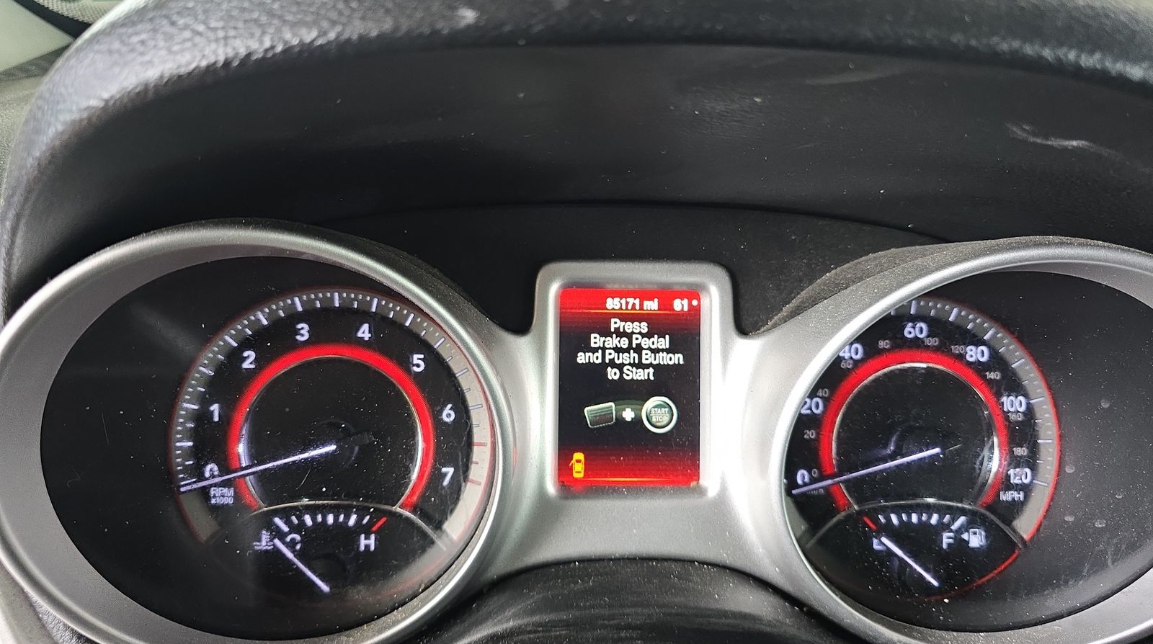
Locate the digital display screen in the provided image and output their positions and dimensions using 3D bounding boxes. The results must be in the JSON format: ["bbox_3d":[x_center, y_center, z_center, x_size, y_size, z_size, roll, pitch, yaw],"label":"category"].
[{"bbox_3d":[0.019,0.024,0.279,0.052,0.072,0.007,0,0,0],"label":"digital display screen"}]

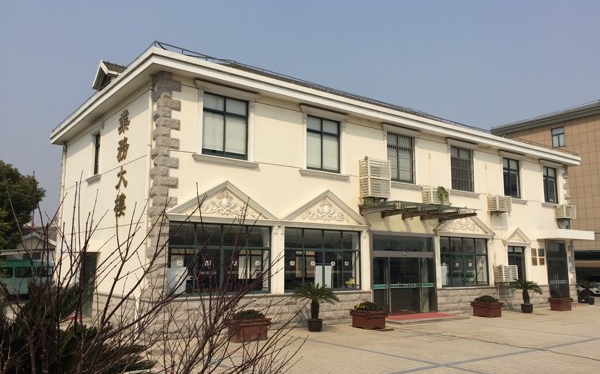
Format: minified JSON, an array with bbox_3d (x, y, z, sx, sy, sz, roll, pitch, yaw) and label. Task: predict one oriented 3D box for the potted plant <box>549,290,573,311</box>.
[{"bbox_3d":[11.058,4.833,21.365,0.660,0.810,0.660,3,-8,-18],"label":"potted plant"}]

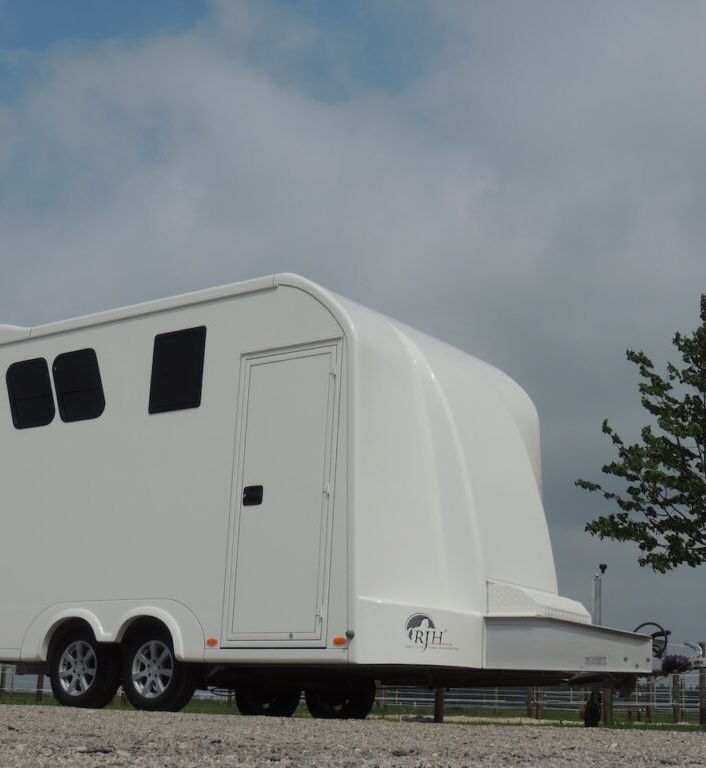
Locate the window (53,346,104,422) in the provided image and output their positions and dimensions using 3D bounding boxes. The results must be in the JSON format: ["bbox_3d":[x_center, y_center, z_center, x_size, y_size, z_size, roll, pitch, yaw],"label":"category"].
[{"bbox_3d":[-2.185,0.010,11.053,0.695,0.594,0.050,-8,-18,38],"label":"window"}]

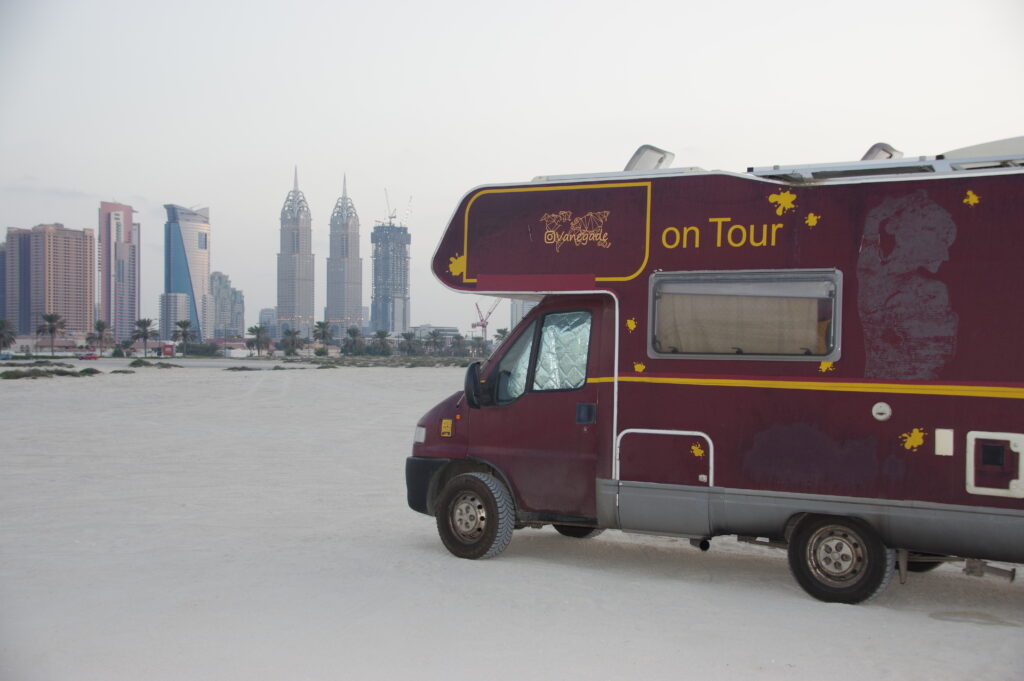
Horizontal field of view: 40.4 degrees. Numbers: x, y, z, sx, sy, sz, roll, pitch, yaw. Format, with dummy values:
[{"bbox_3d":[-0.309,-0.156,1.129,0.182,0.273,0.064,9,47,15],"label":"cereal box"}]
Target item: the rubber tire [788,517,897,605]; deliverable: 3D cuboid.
[{"bbox_3d":[2.265,1.468,9.540,0.700,0.690,0.215,1,0,36],"label":"rubber tire"}]

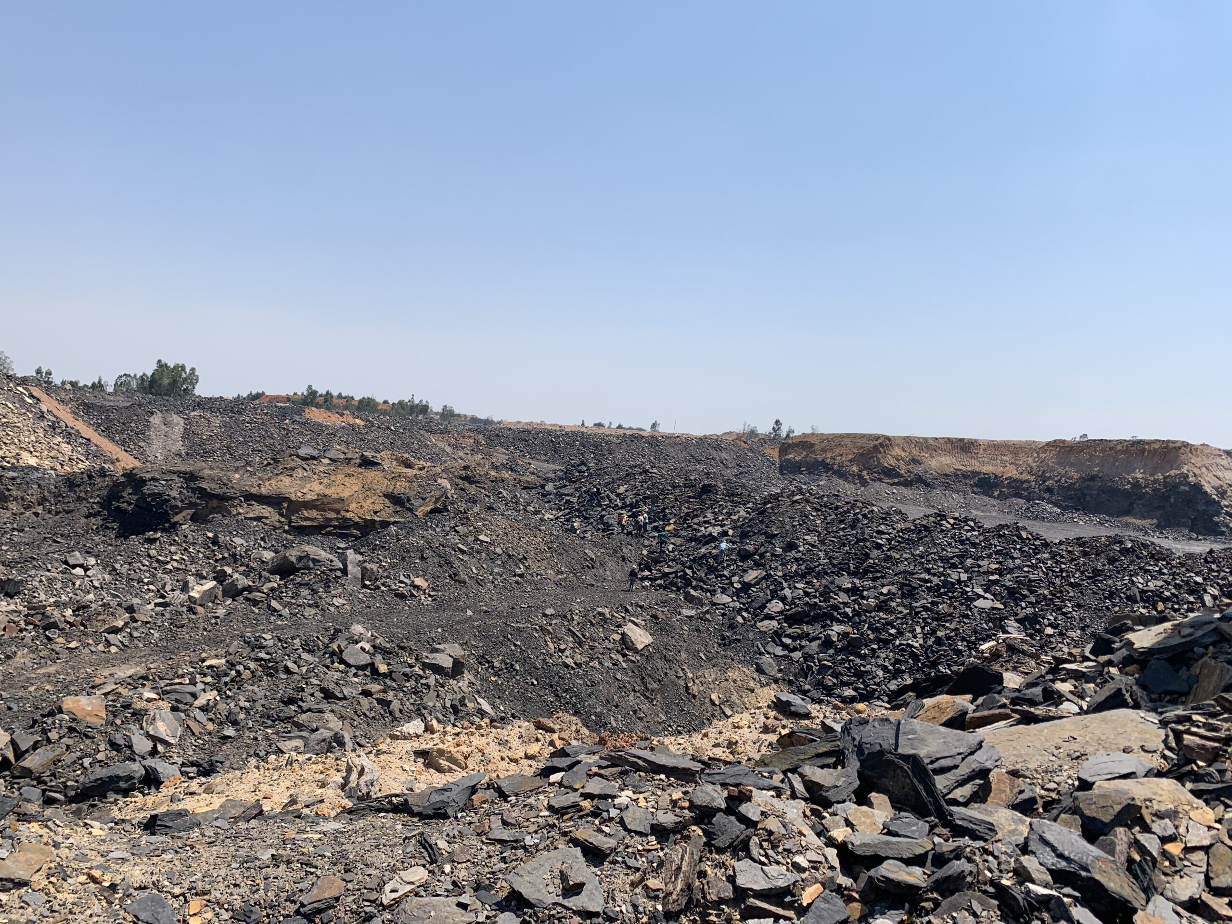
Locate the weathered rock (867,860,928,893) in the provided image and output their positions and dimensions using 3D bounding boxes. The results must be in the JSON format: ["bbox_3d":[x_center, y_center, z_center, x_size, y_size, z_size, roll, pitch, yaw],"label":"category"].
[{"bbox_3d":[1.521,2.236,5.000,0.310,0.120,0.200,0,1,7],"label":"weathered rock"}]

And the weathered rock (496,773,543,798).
[{"bbox_3d":[-0.521,1.763,5.050,0.228,0.066,0.169,1,2,10],"label":"weathered rock"}]

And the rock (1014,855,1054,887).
[{"bbox_3d":[1.989,1.945,4.400,0.159,0.114,0.135,1,2,27],"label":"rock"}]

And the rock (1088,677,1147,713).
[{"bbox_3d":[3.686,1.708,6.800,0.340,0.211,0.272,0,2,-19],"label":"rock"}]

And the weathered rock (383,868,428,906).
[{"bbox_3d":[-0.908,1.839,4.000,0.122,0.069,0.185,2,2,40],"label":"weathered rock"}]

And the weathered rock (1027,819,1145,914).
[{"bbox_3d":[2.258,1.933,4.450,0.542,0.139,0.232,22,14,35],"label":"weathered rock"}]

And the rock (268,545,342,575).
[{"bbox_3d":[-17.497,5.517,52.000,4.000,1.600,2.500,-1,2,-19],"label":"rock"}]

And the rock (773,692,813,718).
[{"bbox_3d":[1.914,2.621,10.000,0.420,0.200,0.280,0,2,11],"label":"rock"}]

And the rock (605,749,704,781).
[{"bbox_3d":[0.224,1.829,5.600,0.560,0.130,0.260,0,2,2],"label":"rock"}]

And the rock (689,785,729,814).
[{"bbox_3d":[0.479,1.745,4.800,0.200,0.120,0.160,0,2,6],"label":"rock"}]

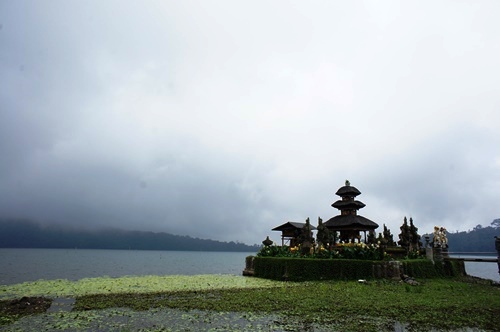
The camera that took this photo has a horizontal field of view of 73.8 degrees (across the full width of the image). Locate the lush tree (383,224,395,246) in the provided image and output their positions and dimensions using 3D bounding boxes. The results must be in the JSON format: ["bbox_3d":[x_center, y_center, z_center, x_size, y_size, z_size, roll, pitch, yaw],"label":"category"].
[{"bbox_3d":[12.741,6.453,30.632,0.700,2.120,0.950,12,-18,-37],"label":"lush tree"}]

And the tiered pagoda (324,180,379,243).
[{"bbox_3d":[8.680,4.135,28.916,3.350,5.890,3.350,12,-18,-37],"label":"tiered pagoda"}]

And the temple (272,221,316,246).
[{"bbox_3d":[3.824,5.884,28.446,2.750,2.260,2.750,12,-18,-37],"label":"temple"}]

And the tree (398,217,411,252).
[{"bbox_3d":[11.609,5.120,24.981,1.000,2.650,0.700,12,-18,-37],"label":"tree"}]

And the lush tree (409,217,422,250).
[{"bbox_3d":[12.815,5.335,25.829,1.000,2.590,0.700,12,-18,-37],"label":"lush tree"}]

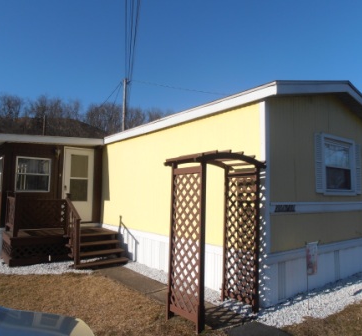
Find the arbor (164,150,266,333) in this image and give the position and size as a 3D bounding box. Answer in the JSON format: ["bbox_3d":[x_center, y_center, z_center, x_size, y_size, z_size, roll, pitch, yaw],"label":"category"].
[{"bbox_3d":[0.433,0.844,4.100,1.228,2.102,0.696,5,-7,-38],"label":"arbor"}]

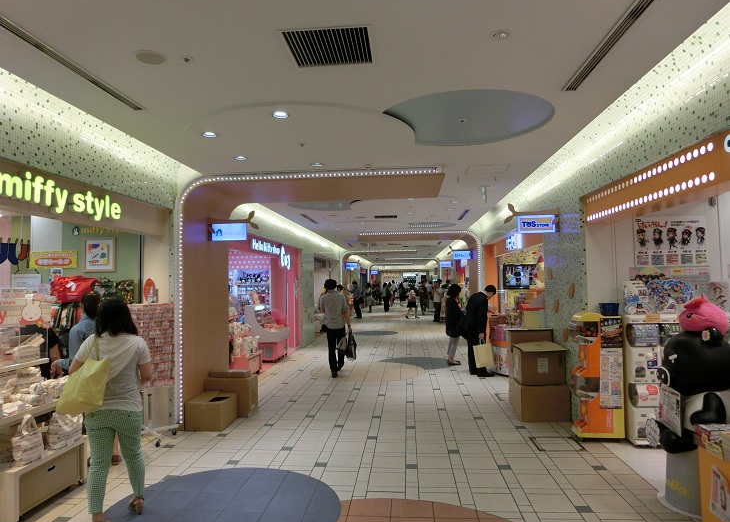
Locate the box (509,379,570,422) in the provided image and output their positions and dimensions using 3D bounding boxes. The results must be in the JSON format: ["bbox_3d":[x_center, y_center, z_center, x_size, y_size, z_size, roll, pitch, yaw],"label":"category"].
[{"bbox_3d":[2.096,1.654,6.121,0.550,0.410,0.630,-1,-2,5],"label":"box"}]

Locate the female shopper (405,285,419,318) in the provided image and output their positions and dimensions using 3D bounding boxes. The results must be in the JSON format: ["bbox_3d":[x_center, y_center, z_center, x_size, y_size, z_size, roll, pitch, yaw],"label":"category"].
[{"bbox_3d":[2.043,1.742,21.756,0.480,1.450,0.480,-3,-3,42],"label":"female shopper"}]

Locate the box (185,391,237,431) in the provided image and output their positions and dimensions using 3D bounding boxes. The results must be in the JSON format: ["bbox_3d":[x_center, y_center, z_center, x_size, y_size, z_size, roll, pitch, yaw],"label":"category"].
[{"bbox_3d":[-1.748,1.731,5.857,0.415,0.305,0.590,-1,-2,5],"label":"box"}]

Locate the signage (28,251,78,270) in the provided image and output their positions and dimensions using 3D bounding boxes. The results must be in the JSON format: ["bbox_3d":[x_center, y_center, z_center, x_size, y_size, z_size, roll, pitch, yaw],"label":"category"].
[{"bbox_3d":[-3.770,-0.006,6.133,0.600,0.210,0.020,-1,-2,5],"label":"signage"}]

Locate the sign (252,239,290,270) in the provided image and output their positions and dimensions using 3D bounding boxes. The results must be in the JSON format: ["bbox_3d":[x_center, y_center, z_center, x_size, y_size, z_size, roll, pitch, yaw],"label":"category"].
[{"bbox_3d":[-1.845,-0.087,10.298,0.090,0.500,2.900,-1,-2,5],"label":"sign"}]

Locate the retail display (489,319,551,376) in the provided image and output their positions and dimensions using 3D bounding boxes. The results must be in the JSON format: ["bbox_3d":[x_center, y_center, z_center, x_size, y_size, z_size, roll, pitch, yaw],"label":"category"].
[{"bbox_3d":[2.705,1.520,8.868,0.750,0.900,1.000,0,-3,-13],"label":"retail display"}]

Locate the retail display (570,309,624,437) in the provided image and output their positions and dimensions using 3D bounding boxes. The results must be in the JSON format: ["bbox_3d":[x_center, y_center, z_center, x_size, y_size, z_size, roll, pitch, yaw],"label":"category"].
[{"bbox_3d":[2.411,1.188,5.307,0.460,1.290,0.320,-1,-2,5],"label":"retail display"}]

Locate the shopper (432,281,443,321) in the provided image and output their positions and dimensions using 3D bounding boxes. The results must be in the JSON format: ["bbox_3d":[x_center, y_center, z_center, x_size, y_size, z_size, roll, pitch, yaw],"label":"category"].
[{"bbox_3d":[2.926,1.611,20.377,0.380,1.700,0.480,0,-3,-25],"label":"shopper"}]

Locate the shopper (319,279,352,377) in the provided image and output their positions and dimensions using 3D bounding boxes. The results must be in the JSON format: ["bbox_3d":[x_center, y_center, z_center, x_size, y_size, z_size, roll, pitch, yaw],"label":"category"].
[{"bbox_3d":[-0.531,1.179,9.015,0.550,1.680,0.420,-1,-2,5],"label":"shopper"}]

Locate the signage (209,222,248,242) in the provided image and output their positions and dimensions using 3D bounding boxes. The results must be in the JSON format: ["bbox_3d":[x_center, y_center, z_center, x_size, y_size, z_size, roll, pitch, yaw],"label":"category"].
[{"bbox_3d":[-1.718,-0.367,6.472,0.470,0.225,0.080,-1,-2,5],"label":"signage"}]

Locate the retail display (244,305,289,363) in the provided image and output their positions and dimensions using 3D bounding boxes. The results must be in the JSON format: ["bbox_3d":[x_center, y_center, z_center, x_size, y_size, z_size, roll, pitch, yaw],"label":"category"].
[{"bbox_3d":[-2.088,1.526,10.980,0.770,1.180,0.930,-1,-2,5],"label":"retail display"}]

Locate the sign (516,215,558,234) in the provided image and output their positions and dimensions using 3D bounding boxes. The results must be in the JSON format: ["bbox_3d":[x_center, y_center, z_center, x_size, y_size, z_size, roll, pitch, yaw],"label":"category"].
[{"bbox_3d":[2.150,-0.454,6.359,0.500,0.225,0.080,-1,-2,5],"label":"sign"}]

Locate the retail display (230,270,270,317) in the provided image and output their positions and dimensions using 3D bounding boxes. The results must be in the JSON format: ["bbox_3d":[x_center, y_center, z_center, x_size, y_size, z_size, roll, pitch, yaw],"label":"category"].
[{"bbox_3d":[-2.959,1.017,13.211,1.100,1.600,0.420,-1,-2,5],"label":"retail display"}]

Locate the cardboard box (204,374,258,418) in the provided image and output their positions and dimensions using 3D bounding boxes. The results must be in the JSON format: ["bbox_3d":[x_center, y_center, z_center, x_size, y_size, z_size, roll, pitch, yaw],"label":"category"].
[{"bbox_3d":[-1.675,1.691,6.381,0.550,0.476,0.380,-1,-2,5],"label":"cardboard box"}]

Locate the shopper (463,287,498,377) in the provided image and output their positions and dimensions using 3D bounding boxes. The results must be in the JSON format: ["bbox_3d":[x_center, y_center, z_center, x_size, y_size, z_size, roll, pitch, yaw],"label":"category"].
[{"bbox_3d":[1.984,1.188,8.707,0.540,1.550,0.480,-1,-2,-4],"label":"shopper"}]

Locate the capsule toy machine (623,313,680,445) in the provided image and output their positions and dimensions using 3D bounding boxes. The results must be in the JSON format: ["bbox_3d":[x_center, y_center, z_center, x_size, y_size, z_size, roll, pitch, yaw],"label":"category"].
[{"bbox_3d":[2.942,1.167,5.114,0.560,1.270,0.370,-1,-2,5],"label":"capsule toy machine"}]

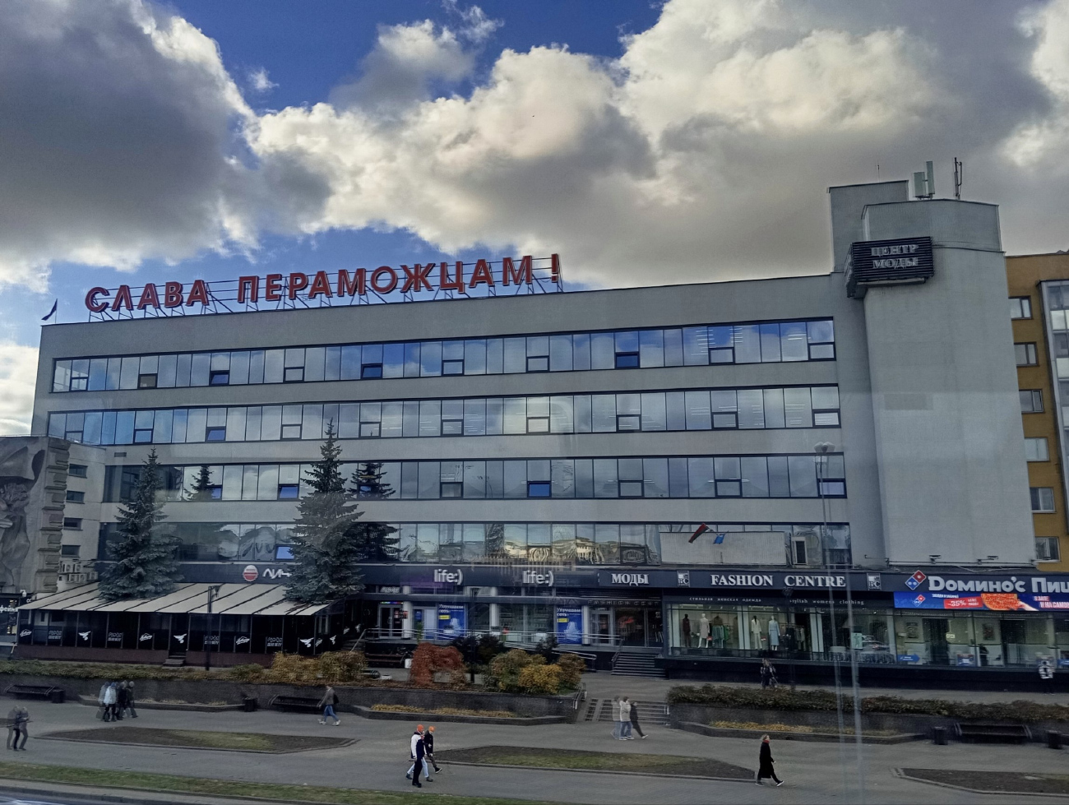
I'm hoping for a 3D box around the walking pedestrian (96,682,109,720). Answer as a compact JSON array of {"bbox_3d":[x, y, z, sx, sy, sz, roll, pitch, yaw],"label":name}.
[{"bbox_3d":[-20.273,14.039,40.807,0.500,1.710,0.500,-2,-10,13],"label":"walking pedestrian"}]

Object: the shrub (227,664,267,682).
[{"bbox_3d":[-14.926,13.941,44.859,1.950,0.775,1.400,-2,-10,13],"label":"shrub"}]

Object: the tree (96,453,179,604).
[{"bbox_3d":[-23.023,8.964,51.270,4.600,12.400,4.600,-2,-10,13],"label":"tree"}]

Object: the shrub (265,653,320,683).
[{"bbox_3d":[-11.955,13.064,42.684,2.400,1.450,1.600,-2,-10,13],"label":"shrub"}]

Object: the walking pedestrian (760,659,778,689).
[{"bbox_3d":[11.149,13.048,41.486,0.650,1.620,0.500,-2,-10,13],"label":"walking pedestrian"}]

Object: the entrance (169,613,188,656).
[{"bbox_3d":[-20.295,13.232,49.362,1.250,2.370,0.200,-2,-10,13],"label":"entrance"}]

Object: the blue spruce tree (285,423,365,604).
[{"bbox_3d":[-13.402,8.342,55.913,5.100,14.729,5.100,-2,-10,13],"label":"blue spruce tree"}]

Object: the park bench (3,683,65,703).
[{"bbox_3d":[-25.242,14.555,43.449,2.650,0.750,0.750,-2,-10,13],"label":"park bench"}]

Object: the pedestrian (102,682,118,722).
[{"bbox_3d":[-19.719,13.972,40.438,0.550,1.730,0.520,-2,-10,13],"label":"pedestrian"}]

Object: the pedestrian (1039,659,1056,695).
[{"bbox_3d":[25.575,13.685,43.215,0.600,1.690,0.520,-2,-10,13],"label":"pedestrian"}]

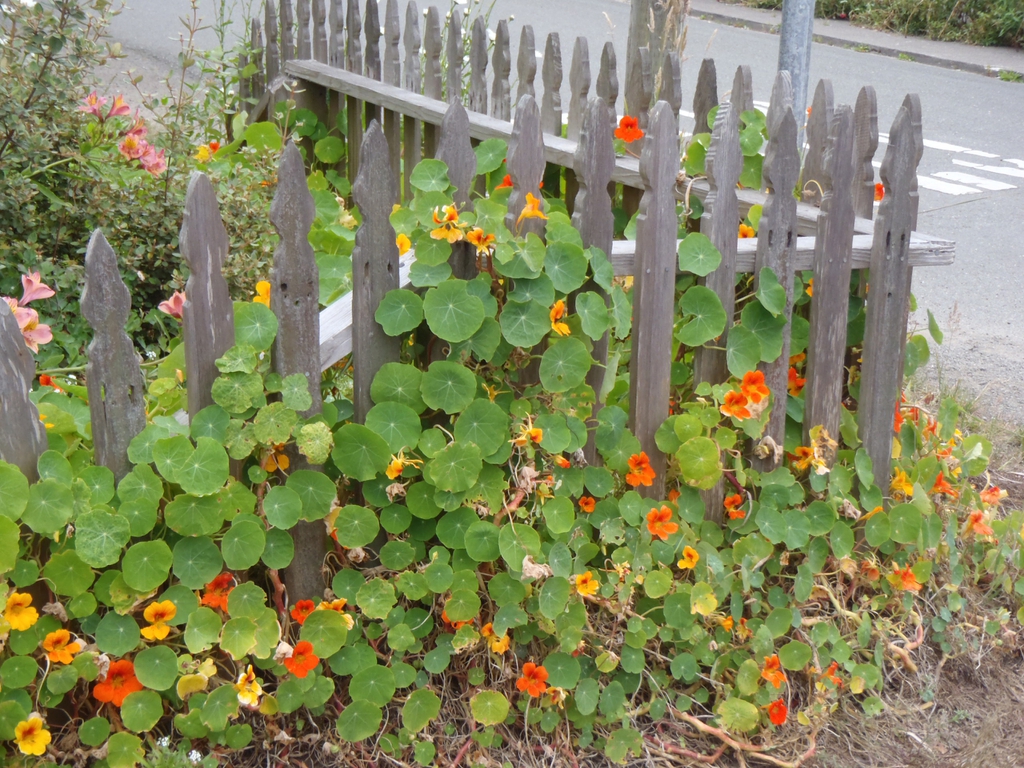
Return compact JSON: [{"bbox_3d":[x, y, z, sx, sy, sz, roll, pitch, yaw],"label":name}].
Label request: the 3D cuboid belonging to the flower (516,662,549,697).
[{"bbox_3d":[0.031,0.443,2.659,0.048,0.051,0.037,-1,-3,-4],"label":"flower"}]

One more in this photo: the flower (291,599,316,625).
[{"bbox_3d":[-0.375,0.411,3.190,0.047,0.047,0.045,2,-6,3],"label":"flower"}]

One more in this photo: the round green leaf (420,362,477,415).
[{"bbox_3d":[-0.107,0.006,3.030,0.094,0.093,0.024,0,-17,-2],"label":"round green leaf"}]

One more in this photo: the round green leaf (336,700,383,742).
[{"bbox_3d":[-0.238,0.526,2.770,0.072,0.020,0.070,4,58,9],"label":"round green leaf"}]

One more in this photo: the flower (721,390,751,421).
[{"bbox_3d":[0.457,0.044,3.610,0.063,0.063,0.050,3,-11,6],"label":"flower"}]

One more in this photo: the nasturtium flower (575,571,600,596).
[{"bbox_3d":[0.124,0.327,2.906,0.042,0.043,0.035,-6,-1,-16],"label":"nasturtium flower"}]

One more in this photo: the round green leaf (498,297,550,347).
[{"bbox_3d":[0.020,-0.098,2.900,0.080,0.080,0.020,3,-2,7],"label":"round green leaf"}]

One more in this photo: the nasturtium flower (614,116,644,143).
[{"bbox_3d":[0.230,-0.497,3.480,0.060,0.054,0.040,1,0,2],"label":"nasturtium flower"}]

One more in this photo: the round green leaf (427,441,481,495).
[{"bbox_3d":[-0.097,0.142,3.040,0.093,0.091,0.024,0,-19,-2],"label":"round green leaf"}]

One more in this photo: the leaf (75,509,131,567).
[{"bbox_3d":[-0.688,0.258,2.980,0.092,0.096,0.020,-1,-17,-3],"label":"leaf"}]

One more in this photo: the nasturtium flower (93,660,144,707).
[{"bbox_3d":[-0.507,0.387,2.295,0.067,0.061,0.041,-7,-2,-18],"label":"nasturtium flower"}]

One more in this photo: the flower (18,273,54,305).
[{"bbox_3d":[-0.700,-0.142,2.620,0.055,0.045,0.045,-35,7,27],"label":"flower"}]

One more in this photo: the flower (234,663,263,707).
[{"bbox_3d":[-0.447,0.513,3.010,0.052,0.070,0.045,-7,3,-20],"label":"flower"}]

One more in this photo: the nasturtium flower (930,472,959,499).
[{"bbox_3d":[0.781,0.189,3.251,0.045,0.050,0.050,-22,3,37],"label":"nasturtium flower"}]

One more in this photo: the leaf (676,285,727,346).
[{"bbox_3d":[0.324,-0.114,3.030,0.090,0.101,0.025,5,-1,13],"label":"leaf"}]

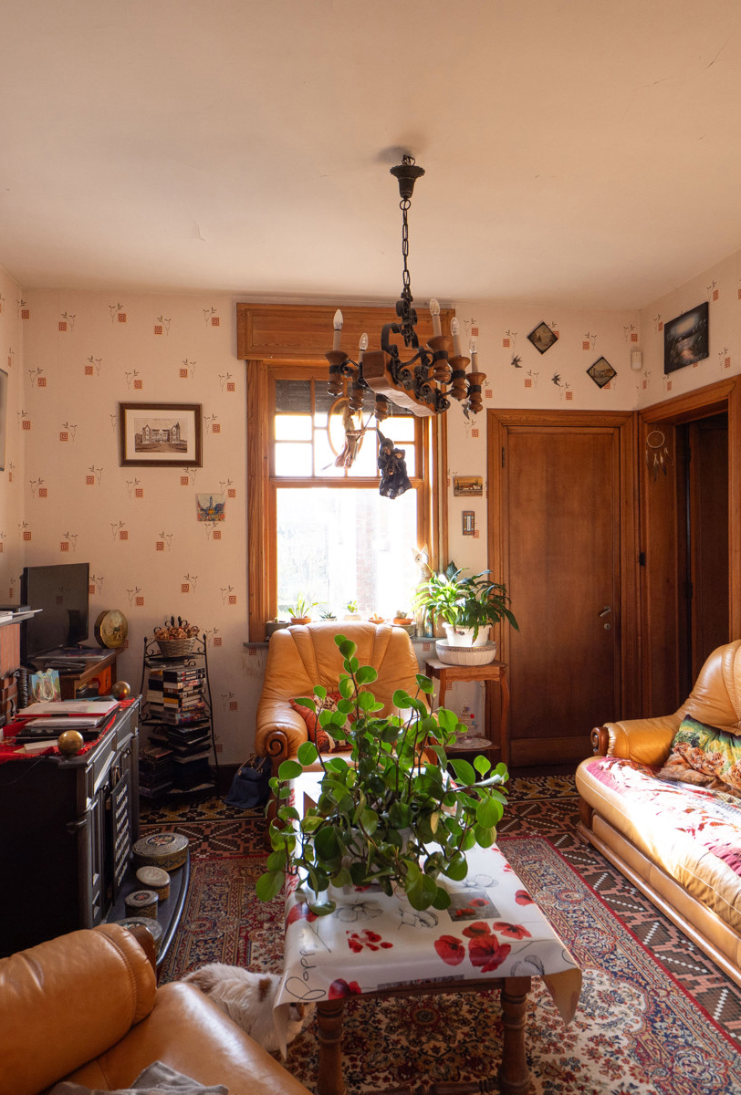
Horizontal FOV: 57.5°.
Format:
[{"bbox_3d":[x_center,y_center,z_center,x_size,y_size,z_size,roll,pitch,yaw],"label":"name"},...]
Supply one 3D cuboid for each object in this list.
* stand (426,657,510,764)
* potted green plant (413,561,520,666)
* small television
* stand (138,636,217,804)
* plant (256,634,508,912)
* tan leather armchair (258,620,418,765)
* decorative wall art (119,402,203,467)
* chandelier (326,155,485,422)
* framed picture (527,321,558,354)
[{"bbox_3d":[0.570,1.046,4.029,0.453,0.704,0.312,0,0,-8],"label":"stand"},{"bbox_3d":[0.543,0.383,3.969,0.573,0.624,0.483,0,0,-8],"label":"potted green plant"},{"bbox_3d":[-1.520,0.339,3.285,0.161,0.488,0.684,0,0,-2],"label":"small television"},{"bbox_3d":[-1.092,0.928,3.808,0.453,0.966,0.302,0,0,-8],"label":"stand"},{"bbox_3d":[0.032,0.573,1.901,0.644,0.654,0.563,0,0,0],"label":"plant"},{"bbox_3d":[-0.128,0.916,3.569,0.936,0.976,0.925,0,0,-8],"label":"tan leather armchair"},{"bbox_3d":[-1.229,-0.660,3.968,0.475,0.375,0.025,0,0,-8],"label":"decorative wall art"},{"bbox_3d":[0.141,-1.006,2.545,0.533,0.976,0.604,0,0,21],"label":"chandelier"},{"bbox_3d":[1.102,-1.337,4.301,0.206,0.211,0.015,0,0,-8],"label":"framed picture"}]

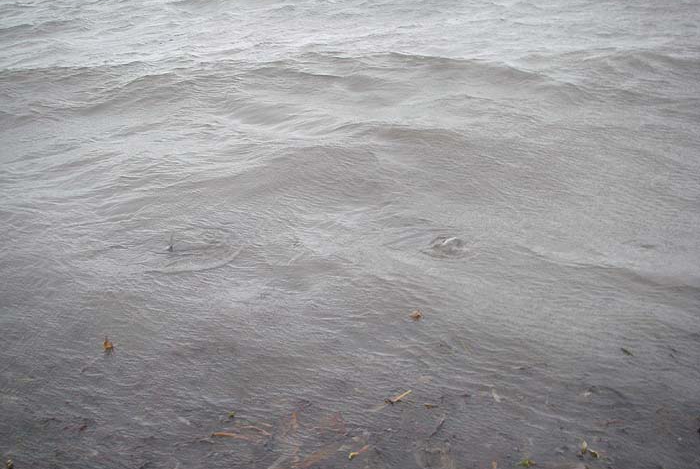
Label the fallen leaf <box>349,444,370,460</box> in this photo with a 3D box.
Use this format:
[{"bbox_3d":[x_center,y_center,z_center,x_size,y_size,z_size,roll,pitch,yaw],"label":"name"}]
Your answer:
[{"bbox_3d":[0.026,0.589,2.078,0.074,0.010,0.018,-21,35,-34],"label":"fallen leaf"}]

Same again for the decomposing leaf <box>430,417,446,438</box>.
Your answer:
[{"bbox_3d":[0.250,0.543,2.165,0.014,0.008,0.095,16,32,27],"label":"decomposing leaf"}]

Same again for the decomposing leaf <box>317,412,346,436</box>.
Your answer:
[{"bbox_3d":[-0.051,0.538,2.172,0.104,0.010,0.060,23,36,36],"label":"decomposing leaf"}]

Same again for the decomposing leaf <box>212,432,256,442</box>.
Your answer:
[{"bbox_3d":[-0.321,0.563,2.126,0.131,0.009,0.018,6,29,11],"label":"decomposing leaf"}]

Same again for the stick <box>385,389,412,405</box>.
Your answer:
[{"bbox_3d":[0.146,0.480,2.279,0.102,0.012,0.018,-18,33,-31],"label":"stick"}]

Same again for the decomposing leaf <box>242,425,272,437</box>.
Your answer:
[{"bbox_3d":[-0.264,0.551,2.151,0.102,0.008,0.018,9,29,17],"label":"decomposing leaf"}]

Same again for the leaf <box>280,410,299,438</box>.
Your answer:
[{"bbox_3d":[-0.171,0.537,2.176,0.030,0.008,0.112,8,29,15],"label":"leaf"}]

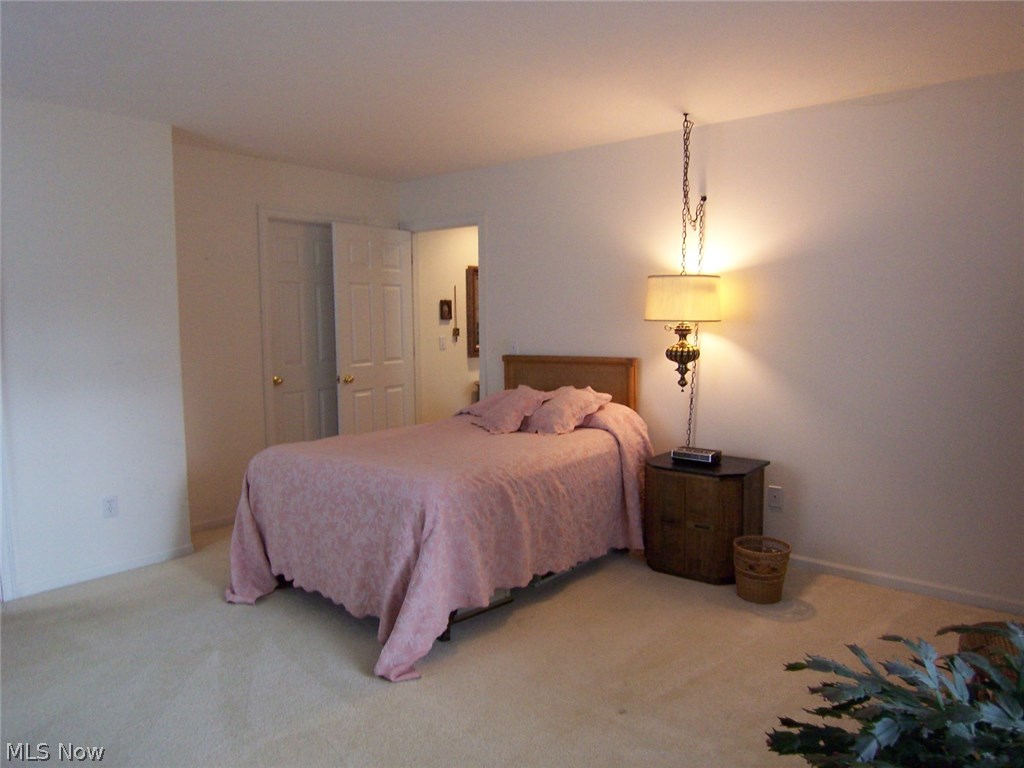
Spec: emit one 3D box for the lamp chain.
[{"bbox_3d":[0.988,-0.514,3.827,0.100,1.870,0.280,5,8,40],"label":"lamp chain"}]

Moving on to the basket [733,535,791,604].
[{"bbox_3d":[1.218,0.910,3.341,0.270,0.272,0.270,5,8,40],"label":"basket"}]

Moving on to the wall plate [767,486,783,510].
[{"bbox_3d":[1.453,0.628,3.766,0.074,0.116,0.010,5,8,40],"label":"wall plate"}]

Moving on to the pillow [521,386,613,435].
[{"bbox_3d":[0.325,0.158,4.119,0.400,0.130,0.390,3,47,31],"label":"pillow"}]

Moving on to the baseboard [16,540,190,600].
[{"bbox_3d":[-2.165,1.002,3.674,0.014,0.066,0.900,5,8,40],"label":"baseboard"}]

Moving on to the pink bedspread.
[{"bbox_3d":[-0.300,0.592,3.737,1.400,0.840,2.100,5,8,40],"label":"pink bedspread"}]

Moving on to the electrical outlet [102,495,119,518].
[{"bbox_3d":[-2.147,0.660,3.646,0.010,0.116,0.072,5,8,40],"label":"electrical outlet"}]

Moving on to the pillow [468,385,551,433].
[{"bbox_3d":[-0.063,0.144,4.324,0.400,0.130,0.390,7,48,51],"label":"pillow"}]

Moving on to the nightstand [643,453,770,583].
[{"bbox_3d":[1.050,0.715,3.747,0.550,0.575,0.460,5,8,40],"label":"nightstand"}]

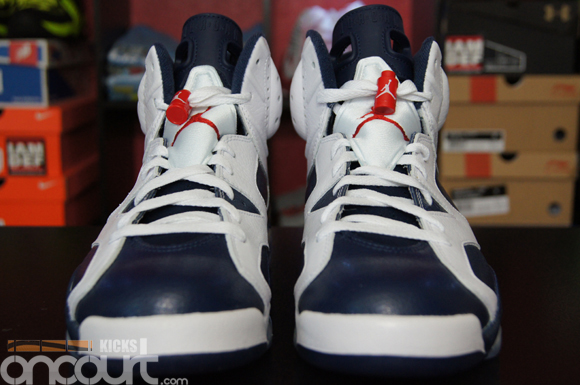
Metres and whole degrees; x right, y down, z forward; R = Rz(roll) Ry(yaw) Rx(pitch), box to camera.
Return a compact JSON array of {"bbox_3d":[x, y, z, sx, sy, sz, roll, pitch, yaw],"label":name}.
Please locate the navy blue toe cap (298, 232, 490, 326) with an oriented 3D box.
[{"bbox_3d":[0.051,0.046,0.418,0.094,0.043,0.084,0,10,0],"label":"navy blue toe cap"}]

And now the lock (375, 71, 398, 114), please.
[{"bbox_3d":[0.056,-0.059,0.488,0.013,0.026,0.013,5,-16,6],"label":"lock"}]

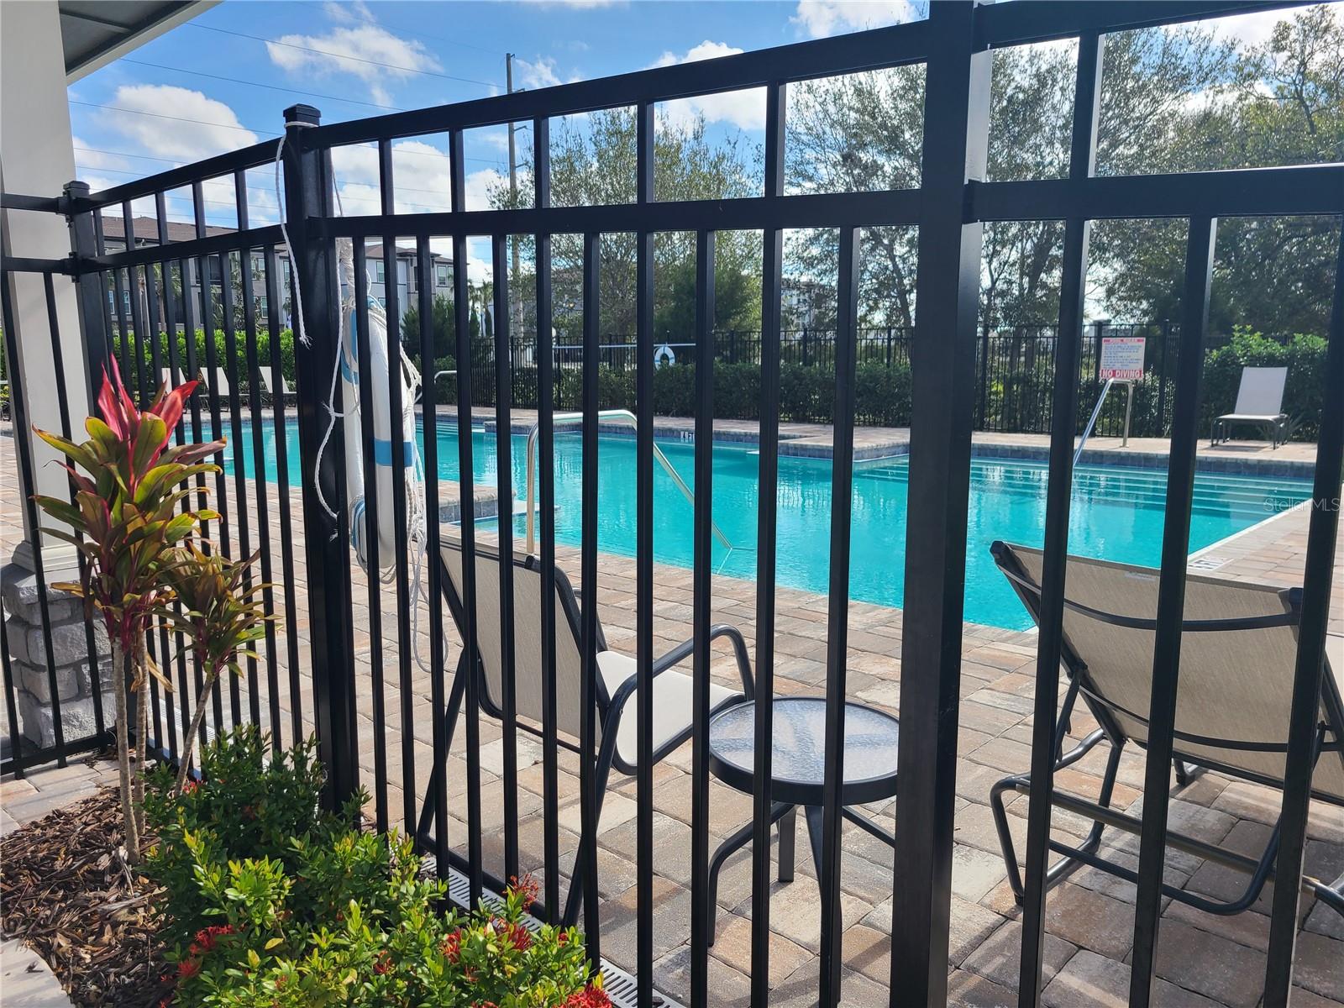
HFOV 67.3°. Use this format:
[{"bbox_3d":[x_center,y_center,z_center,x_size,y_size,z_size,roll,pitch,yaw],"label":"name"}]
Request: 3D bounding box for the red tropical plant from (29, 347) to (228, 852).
[{"bbox_3d":[-1.373,0.279,2.549,0.450,1.280,0.430,-4,10,-28],"label":"red tropical plant"}]

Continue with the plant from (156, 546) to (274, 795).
[{"bbox_3d":[-1.300,0.494,2.872,0.350,0.760,0.330,-4,9,-24],"label":"plant"}]

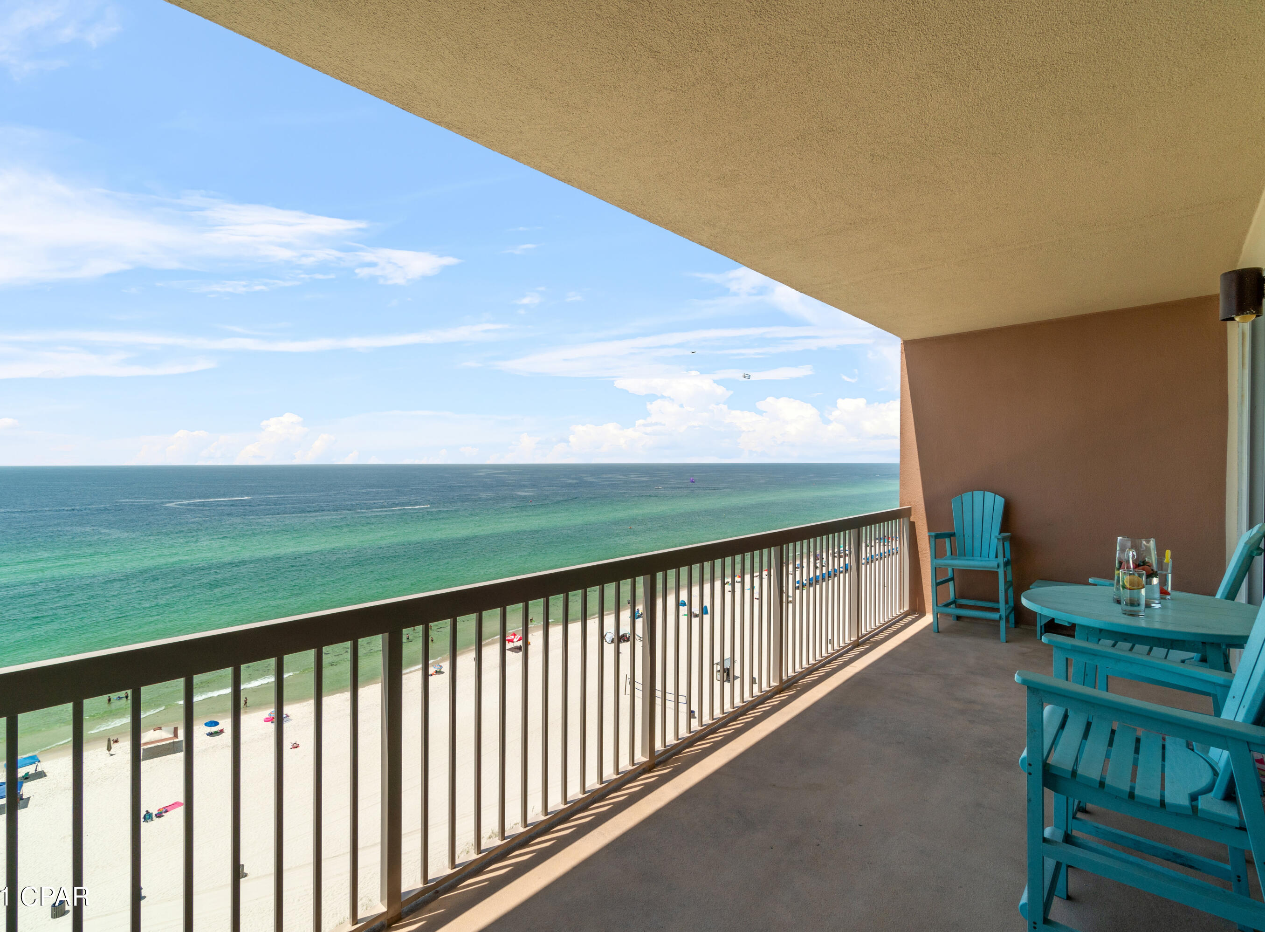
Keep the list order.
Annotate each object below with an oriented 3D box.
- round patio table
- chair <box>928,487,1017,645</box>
[{"bbox_3d":[1.935,1.014,2.171,0.776,0.980,0.776,-1,0,43],"label":"round patio table"},{"bbox_3d":[3.109,0.867,5.309,0.610,1.262,0.630,-1,0,39],"label":"chair"}]

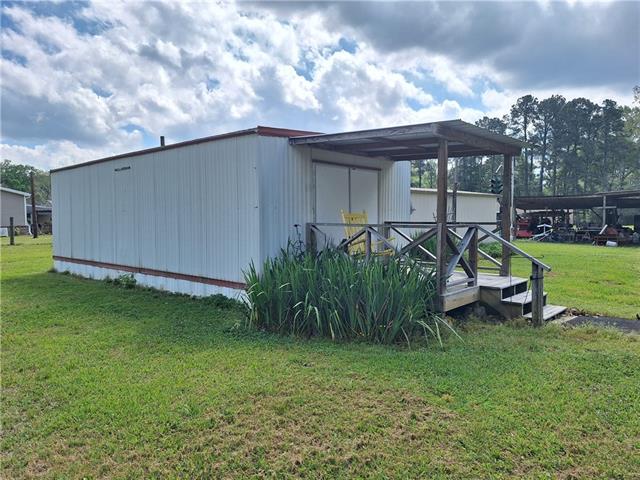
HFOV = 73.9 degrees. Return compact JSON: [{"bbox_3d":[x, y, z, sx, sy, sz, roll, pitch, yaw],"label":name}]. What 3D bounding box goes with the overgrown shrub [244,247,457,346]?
[{"bbox_3d":[0.333,0.607,5.636,2.376,1.023,1.683,2,4,41],"label":"overgrown shrub"}]

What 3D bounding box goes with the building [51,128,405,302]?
[{"bbox_3d":[-2.918,-0.572,11.324,9.405,2.937,4.699,2,4,41],"label":"building"}]

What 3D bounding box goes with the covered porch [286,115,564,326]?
[{"bbox_3d":[1.917,-0.287,7.046,3.610,2.713,3.155,2,4,41],"label":"covered porch"}]

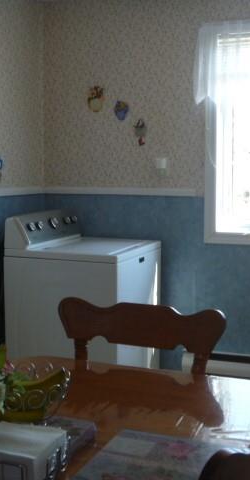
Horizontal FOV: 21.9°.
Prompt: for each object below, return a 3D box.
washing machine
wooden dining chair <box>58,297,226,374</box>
[{"bbox_3d":[-0.223,0.394,3.736,0.680,1.100,0.690,3,7,22],"label":"washing machine"},{"bbox_3d":[-0.037,0.685,1.896,0.550,0.935,0.510,3,7,22],"label":"wooden dining chair"}]

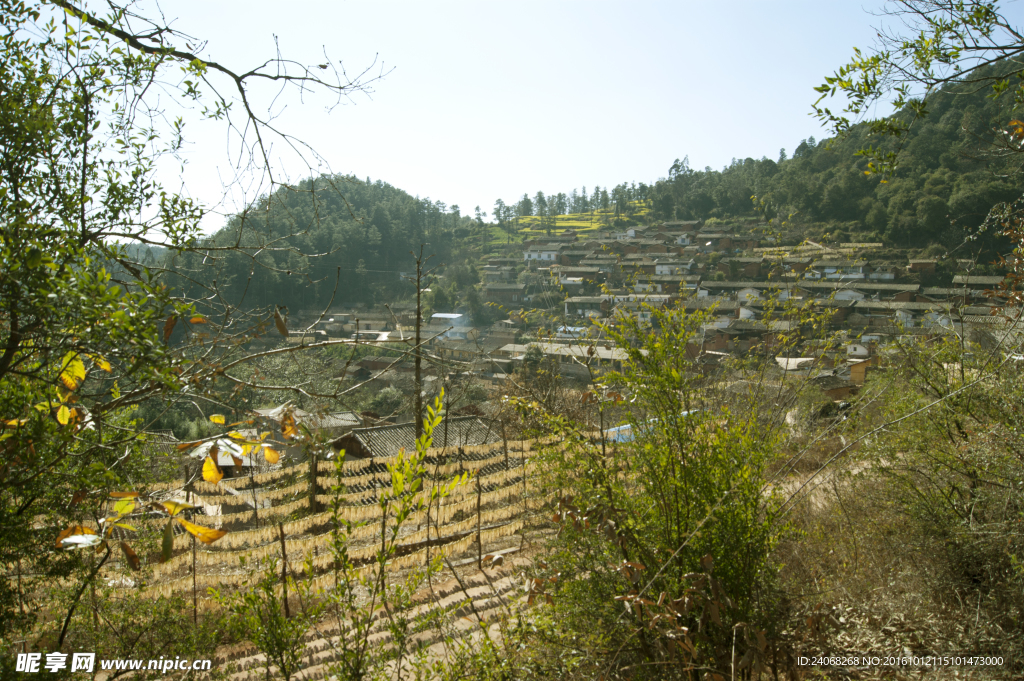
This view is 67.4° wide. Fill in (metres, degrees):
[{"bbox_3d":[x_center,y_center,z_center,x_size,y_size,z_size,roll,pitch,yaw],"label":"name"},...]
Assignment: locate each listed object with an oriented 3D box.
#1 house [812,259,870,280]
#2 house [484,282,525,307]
[{"bbox_3d":[91.317,-19.568,213.000,13.500,5.400,6.800,2,4,35],"label":"house"},{"bbox_3d":[-1.721,-12.601,213.000,10.500,6.000,6.800,0,3,8],"label":"house"}]

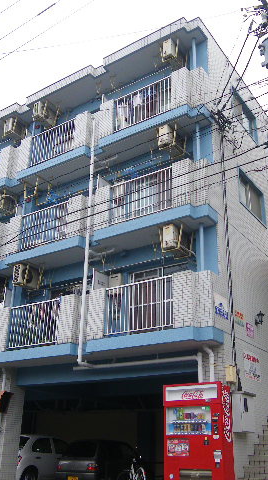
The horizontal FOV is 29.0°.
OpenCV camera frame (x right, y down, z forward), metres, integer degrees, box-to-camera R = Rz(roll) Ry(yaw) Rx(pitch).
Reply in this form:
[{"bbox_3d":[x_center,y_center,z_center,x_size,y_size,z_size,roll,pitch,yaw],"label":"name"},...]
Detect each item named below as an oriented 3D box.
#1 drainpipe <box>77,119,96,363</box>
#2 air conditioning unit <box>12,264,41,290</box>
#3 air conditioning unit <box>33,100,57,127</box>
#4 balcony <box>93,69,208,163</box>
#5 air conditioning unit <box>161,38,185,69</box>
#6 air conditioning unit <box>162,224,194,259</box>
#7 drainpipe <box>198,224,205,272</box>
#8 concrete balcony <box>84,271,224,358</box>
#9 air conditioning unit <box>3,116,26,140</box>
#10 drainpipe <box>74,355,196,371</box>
[{"bbox_3d":[-1.186,-0.286,13.286,0.103,6.971,0.103,-14,-28,32],"label":"drainpipe"},{"bbox_3d":[-2.979,1.077,14.486,0.270,0.540,0.740,-14,-28,32],"label":"air conditioning unit"},{"bbox_3d":[-2.740,-3.838,16.065,0.274,0.543,0.759,-14,-28,32],"label":"air conditioning unit"},{"bbox_3d":[0.567,-3.147,13.356,3.037,1.402,1.006,-14,-28,32],"label":"balcony"},{"bbox_3d":[1.082,-4.815,13.628,0.274,0.543,0.759,-14,-28,32],"label":"air conditioning unit"},{"bbox_3d":[0.997,0.051,11.907,0.270,0.540,0.740,-14,-28,32],"label":"air conditioning unit"},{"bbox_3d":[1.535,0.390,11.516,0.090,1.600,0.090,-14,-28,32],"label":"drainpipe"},{"bbox_3d":[0.455,1.700,11.231,3.037,1.402,1.006,-14,-28,32],"label":"concrete balcony"},{"bbox_3d":[-3.846,-3.511,16.848,0.274,0.543,0.759,-14,-28,32],"label":"air conditioning unit"},{"bbox_3d":[-0.048,2.690,11.250,3.339,0.101,0.101,-14,-28,32],"label":"drainpipe"}]

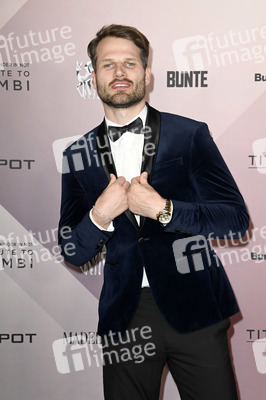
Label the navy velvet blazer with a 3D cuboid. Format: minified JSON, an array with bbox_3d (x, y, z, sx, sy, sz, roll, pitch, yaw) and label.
[{"bbox_3d":[0.060,0.063,2.660,0.570,0.710,0.360,-4,7,20],"label":"navy velvet blazer"}]

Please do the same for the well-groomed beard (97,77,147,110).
[{"bbox_3d":[-0.035,-0.323,2.600,0.148,0.095,0.100,-3,-5,2],"label":"well-groomed beard"}]

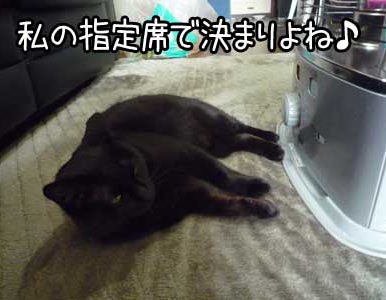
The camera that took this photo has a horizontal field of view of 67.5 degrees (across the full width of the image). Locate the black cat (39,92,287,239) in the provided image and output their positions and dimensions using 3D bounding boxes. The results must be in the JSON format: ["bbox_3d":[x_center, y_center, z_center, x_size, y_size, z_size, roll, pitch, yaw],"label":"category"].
[{"bbox_3d":[0.005,-0.006,0.530,0.335,0.150,0.410,10,32,17],"label":"black cat"}]

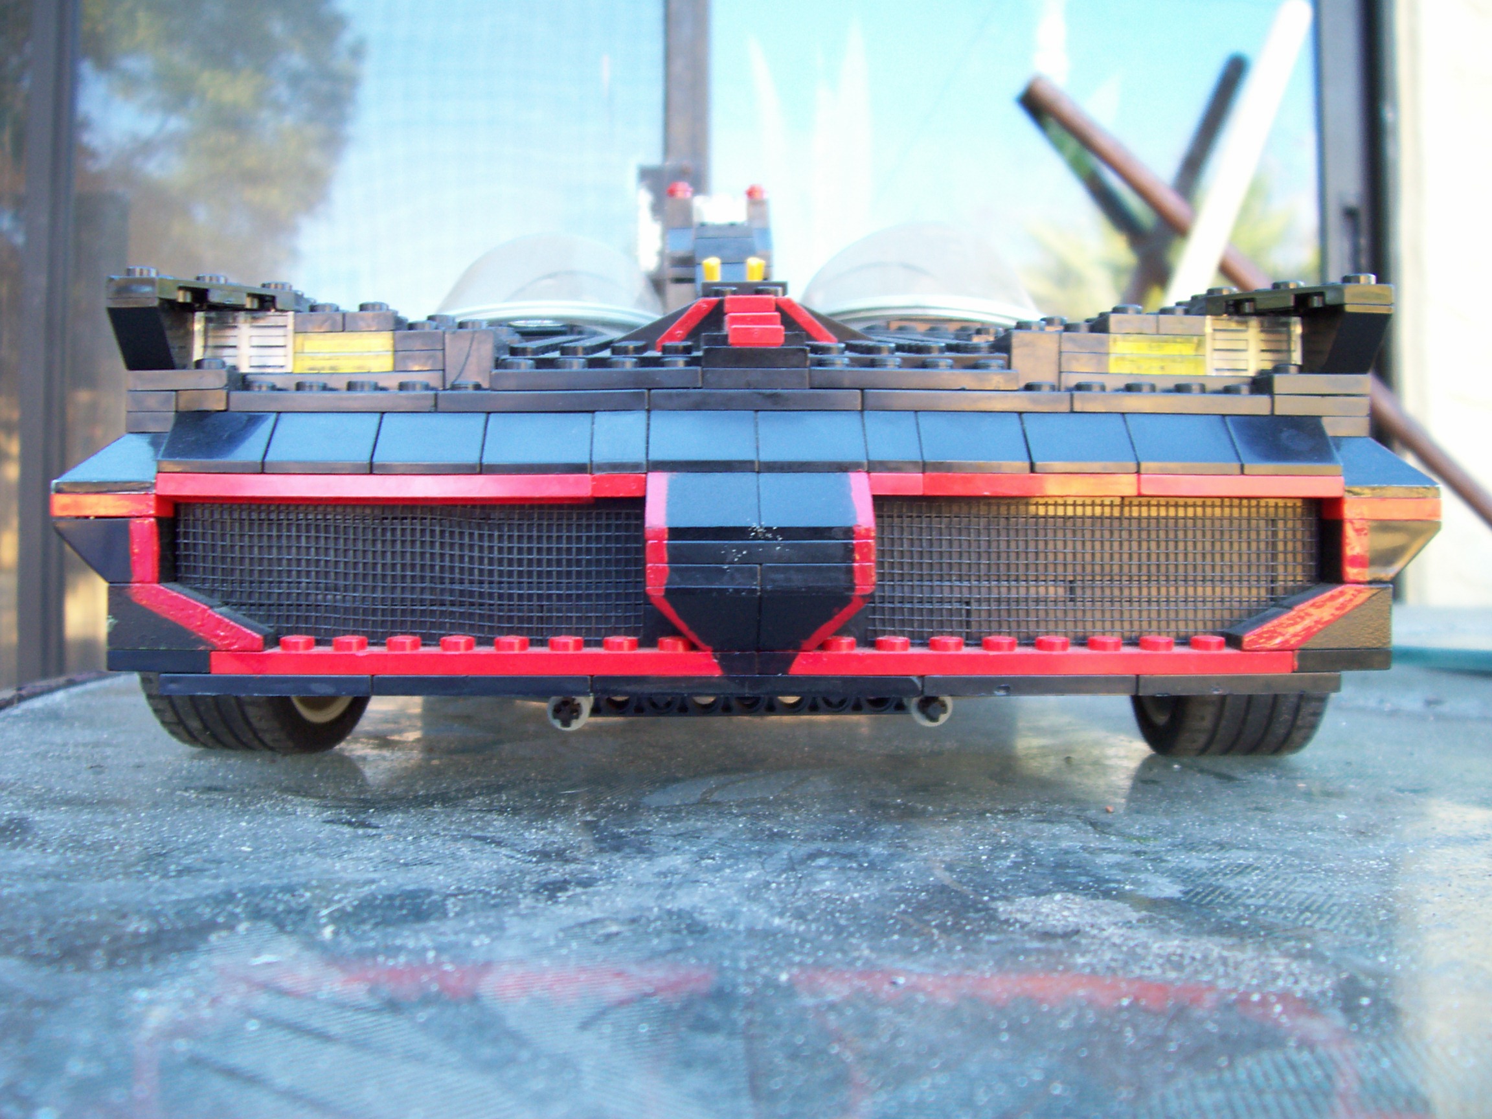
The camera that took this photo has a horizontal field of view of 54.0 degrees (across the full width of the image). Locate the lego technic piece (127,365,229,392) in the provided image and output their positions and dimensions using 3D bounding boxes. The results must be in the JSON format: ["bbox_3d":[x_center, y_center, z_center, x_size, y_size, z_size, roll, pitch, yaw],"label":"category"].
[{"bbox_3d":[-0.085,-0.027,0.223,0.016,0.003,0.009,0,1,-2],"label":"lego technic piece"}]

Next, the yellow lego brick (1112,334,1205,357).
[{"bbox_3d":[0.065,-0.034,0.235,0.016,0.003,0.008,0,2,-2],"label":"yellow lego brick"}]

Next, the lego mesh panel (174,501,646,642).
[{"bbox_3d":[-0.051,0.002,0.220,0.071,0.021,0.002,0,1,-2],"label":"lego mesh panel"}]

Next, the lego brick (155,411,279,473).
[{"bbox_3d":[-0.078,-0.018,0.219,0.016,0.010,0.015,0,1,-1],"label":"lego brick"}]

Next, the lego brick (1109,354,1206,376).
[{"bbox_3d":[0.065,-0.031,0.235,0.016,0.003,0.008,0,1,-2],"label":"lego brick"}]

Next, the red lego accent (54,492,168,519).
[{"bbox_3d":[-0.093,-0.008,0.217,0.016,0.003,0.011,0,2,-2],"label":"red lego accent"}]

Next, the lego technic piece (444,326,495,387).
[{"bbox_3d":[-0.043,-0.031,0.234,0.008,0.010,0.011,0,2,-2],"label":"lego technic piece"}]

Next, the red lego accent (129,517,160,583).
[{"bbox_3d":[-0.087,-0.001,0.213,0.005,0.010,0.005,0,1,-2],"label":"red lego accent"}]

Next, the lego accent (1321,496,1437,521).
[{"bbox_3d":[0.095,-0.007,0.223,0.016,0.003,0.013,0,1,-2],"label":"lego accent"}]

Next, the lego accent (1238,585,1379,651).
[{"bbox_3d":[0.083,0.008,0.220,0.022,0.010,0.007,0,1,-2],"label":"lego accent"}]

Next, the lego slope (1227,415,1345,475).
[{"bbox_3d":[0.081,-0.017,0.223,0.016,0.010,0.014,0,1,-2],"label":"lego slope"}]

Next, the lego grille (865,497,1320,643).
[{"bbox_3d":[0.053,0.002,0.224,0.070,0.022,0.003,0,2,-2],"label":"lego grille"}]

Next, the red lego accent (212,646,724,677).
[{"bbox_3d":[-0.041,0.015,0.217,0.075,0.004,0.008,0,1,-2],"label":"red lego accent"}]

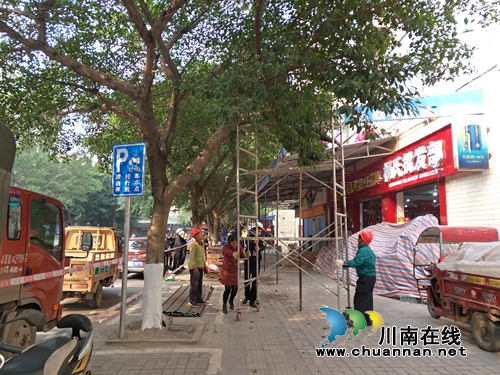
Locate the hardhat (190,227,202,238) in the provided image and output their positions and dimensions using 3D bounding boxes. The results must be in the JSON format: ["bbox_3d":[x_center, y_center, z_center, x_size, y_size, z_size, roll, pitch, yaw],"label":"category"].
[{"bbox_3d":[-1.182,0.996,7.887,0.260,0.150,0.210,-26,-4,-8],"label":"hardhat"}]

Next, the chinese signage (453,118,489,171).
[{"bbox_3d":[5.697,-1.083,9.307,0.820,1.270,0.180,0,-7,-3],"label":"chinese signage"}]

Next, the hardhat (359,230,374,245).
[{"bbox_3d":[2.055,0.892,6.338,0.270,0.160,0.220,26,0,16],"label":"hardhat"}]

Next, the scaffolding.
[{"bbox_3d":[0.805,0.631,6.840,1.903,3.650,0.894,-3,-8,25],"label":"scaffolding"}]

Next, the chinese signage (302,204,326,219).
[{"bbox_3d":[4.291,1.688,24.883,0.150,0.660,7.000,0,-7,-3],"label":"chinese signage"}]

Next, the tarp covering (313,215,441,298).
[{"bbox_3d":[3.760,2.066,11.734,1.900,2.020,7.000,1,-7,-4],"label":"tarp covering"}]

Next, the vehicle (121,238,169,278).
[{"bbox_3d":[-4.304,2.895,15.501,1.650,1.570,3.900,0,-7,-3],"label":"vehicle"}]

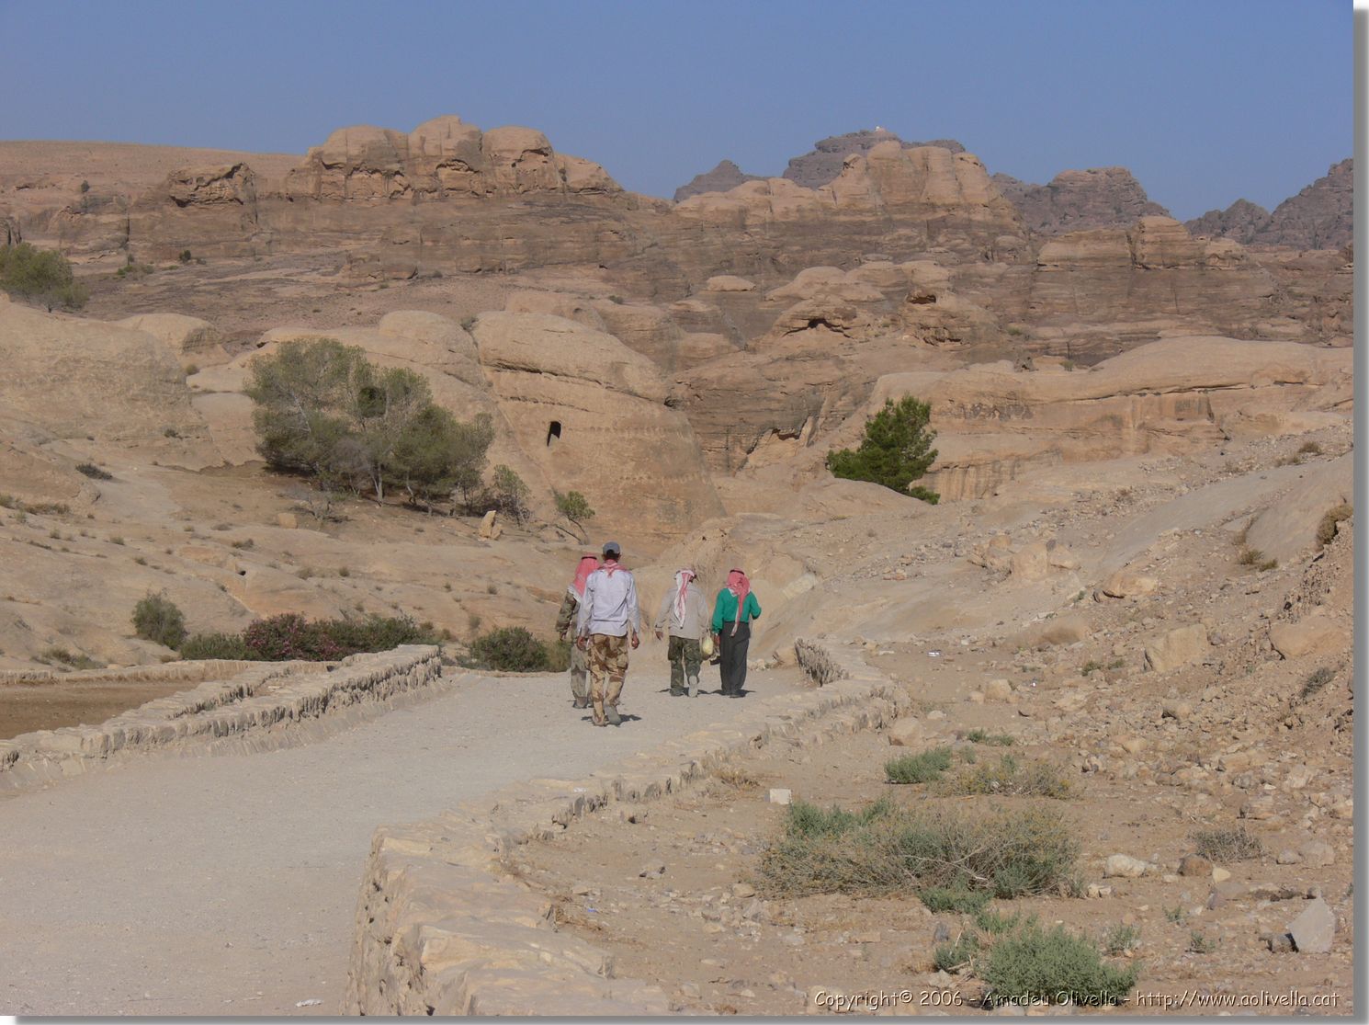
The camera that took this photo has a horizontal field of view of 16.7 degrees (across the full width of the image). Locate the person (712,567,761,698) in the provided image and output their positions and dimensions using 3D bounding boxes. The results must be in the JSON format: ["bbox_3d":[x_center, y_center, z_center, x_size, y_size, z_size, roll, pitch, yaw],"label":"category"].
[{"bbox_3d":[0.700,1.598,62.300,0.600,1.730,0.450,0,0,3],"label":"person"}]

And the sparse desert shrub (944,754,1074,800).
[{"bbox_3d":[1.756,1.430,25.300,0.705,0.238,0.529,0,0,0],"label":"sparse desert shrub"}]

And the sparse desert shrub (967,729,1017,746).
[{"bbox_3d":[2.362,1.732,36.000,0.398,0.126,0.279,0,0,0],"label":"sparse desert shrub"}]

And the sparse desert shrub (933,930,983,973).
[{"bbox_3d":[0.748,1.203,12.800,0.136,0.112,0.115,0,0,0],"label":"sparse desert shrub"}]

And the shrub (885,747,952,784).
[{"bbox_3d":[1.392,1.504,27.800,0.404,0.207,0.323,0,0,0],"label":"shrub"}]

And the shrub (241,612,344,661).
[{"bbox_3d":[-7.971,2.600,95.000,2.101,1.138,1.576,0,0,0],"label":"shrub"}]

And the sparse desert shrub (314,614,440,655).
[{"bbox_3d":[-6.340,2.610,97.000,2.570,1.028,1.542,0,0,0],"label":"sparse desert shrub"}]

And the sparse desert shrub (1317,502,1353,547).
[{"bbox_3d":[6.571,0.122,47.000,0.433,0.444,0.368,0,0,0],"label":"sparse desert shrub"}]

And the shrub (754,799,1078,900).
[{"bbox_3d":[1.051,1.513,21.000,1.447,0.387,1.013,0,0,0],"label":"shrub"}]

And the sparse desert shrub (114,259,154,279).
[{"bbox_3d":[-38.866,-17.160,330.000,2.889,1.445,2.022,0,0,0],"label":"sparse desert shrub"}]

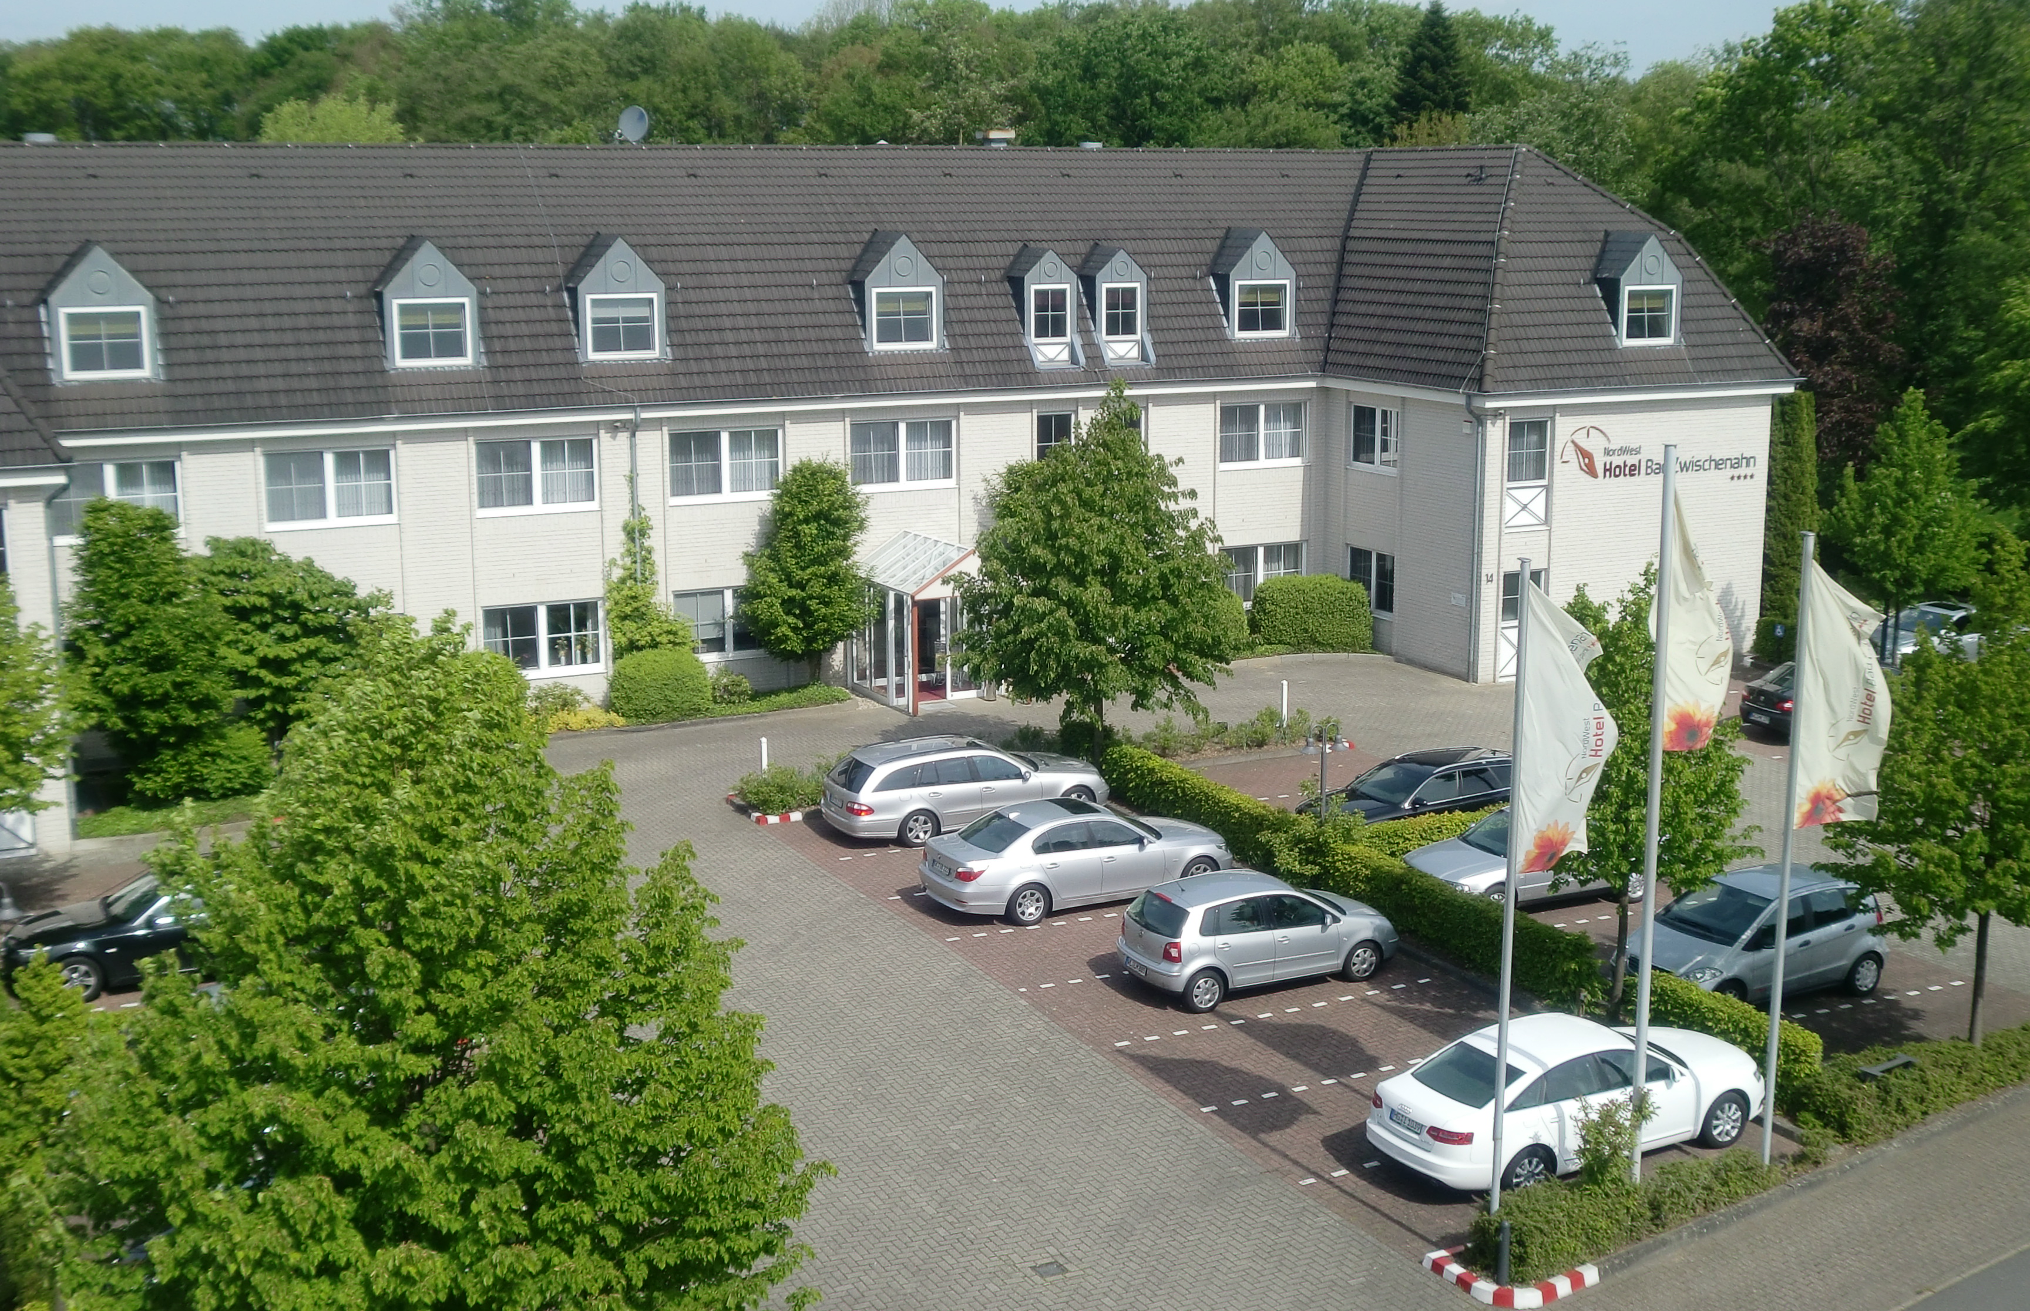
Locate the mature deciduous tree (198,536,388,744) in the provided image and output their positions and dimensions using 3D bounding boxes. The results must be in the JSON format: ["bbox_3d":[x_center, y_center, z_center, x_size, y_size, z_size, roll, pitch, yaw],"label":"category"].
[{"bbox_3d":[-13.487,-0.080,42.386,3.700,4.500,3.400,-6,13,-27],"label":"mature deciduous tree"}]

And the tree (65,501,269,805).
[{"bbox_3d":[-15.057,-0.268,40.481,3.150,5.000,2.700,-6,13,-27],"label":"tree"}]

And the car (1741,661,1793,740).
[{"bbox_3d":[16.347,0.741,44.488,4.760,1.460,1.820,-6,13,-26],"label":"car"}]

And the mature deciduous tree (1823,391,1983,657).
[{"bbox_3d":[19.138,-2.636,49.588,3.500,5.962,3.500,-6,13,-26],"label":"mature deciduous tree"}]

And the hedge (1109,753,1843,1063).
[{"bbox_3d":[5.379,3.412,33.223,0.880,0.820,15.650,-6,13,-26],"label":"hedge"}]

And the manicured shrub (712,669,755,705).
[{"bbox_3d":[-6.121,0.623,48.327,1.000,0.720,0.850,-6,13,-27],"label":"manicured shrub"}]

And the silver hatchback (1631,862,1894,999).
[{"bbox_3d":[10.088,3.865,31.440,3.840,1.590,1.770,-6,13,-27],"label":"silver hatchback"}]

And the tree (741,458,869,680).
[{"bbox_3d":[-3.993,-1.413,45.432,2.400,4.849,2.100,-6,13,-25],"label":"tree"}]

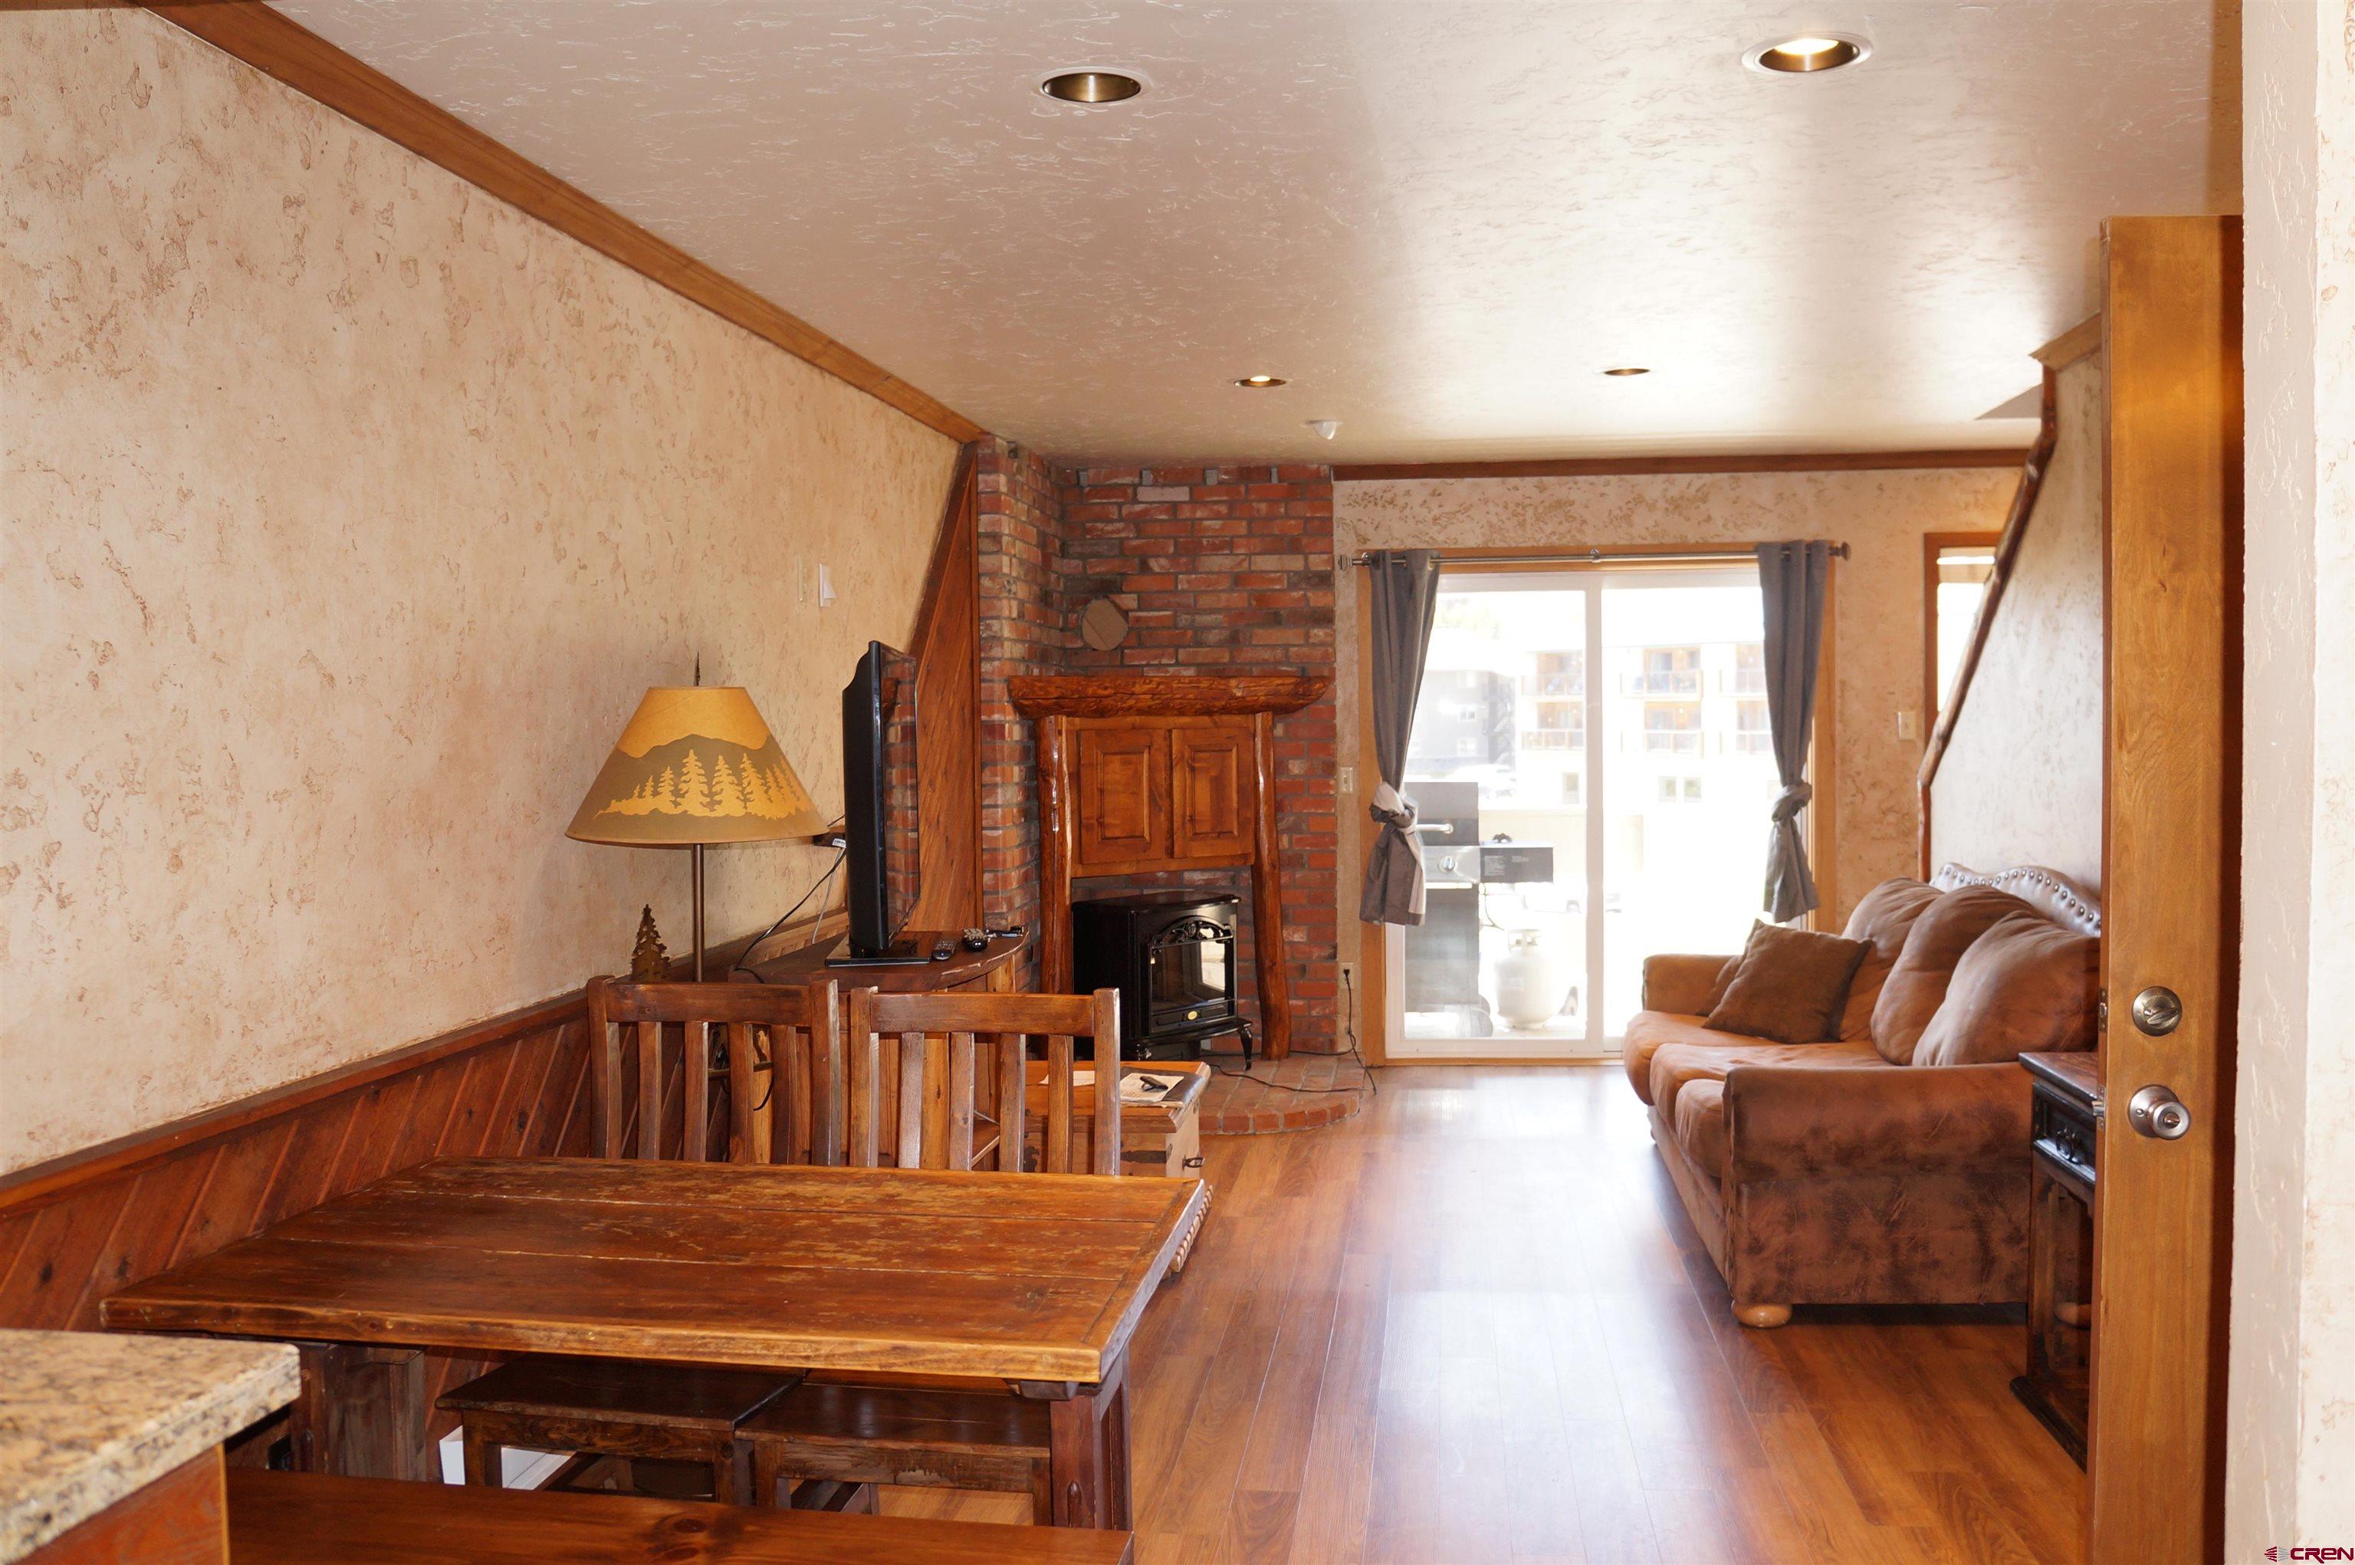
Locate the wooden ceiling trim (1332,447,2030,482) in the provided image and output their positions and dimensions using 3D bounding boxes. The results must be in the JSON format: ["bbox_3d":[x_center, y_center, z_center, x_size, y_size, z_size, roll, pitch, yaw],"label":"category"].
[{"bbox_3d":[1.962,-1.238,7.143,2.686,0.063,0.040,-1,2,3],"label":"wooden ceiling trim"}]

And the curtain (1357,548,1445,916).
[{"bbox_3d":[0.873,-0.175,7.175,0.338,1.461,0.120,-1,2,3],"label":"curtain"}]

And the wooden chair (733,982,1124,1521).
[{"bbox_3d":[-0.363,0.838,2.740,0.460,1.010,0.520,0,2,11],"label":"wooden chair"}]

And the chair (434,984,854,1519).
[{"bbox_3d":[-0.822,0.840,2.848,0.460,1.010,0.520,0,2,11],"label":"chair"}]

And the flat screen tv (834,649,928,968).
[{"bbox_3d":[-0.682,0.044,4.341,0.220,0.713,0.910,-1,2,-3],"label":"flat screen tv"}]

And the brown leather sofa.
[{"bbox_3d":[1.847,0.729,5.062,1.030,0.970,1.920,-1,2,8],"label":"brown leather sofa"}]

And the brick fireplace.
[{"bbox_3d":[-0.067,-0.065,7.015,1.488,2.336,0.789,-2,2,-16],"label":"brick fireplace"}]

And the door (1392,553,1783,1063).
[{"bbox_3d":[1.669,0.138,7.284,1.669,1.971,0.100,-1,2,3],"label":"door"}]

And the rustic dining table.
[{"bbox_3d":[-0.609,0.976,2.403,1.205,0.770,0.710,0,2,10],"label":"rustic dining table"}]

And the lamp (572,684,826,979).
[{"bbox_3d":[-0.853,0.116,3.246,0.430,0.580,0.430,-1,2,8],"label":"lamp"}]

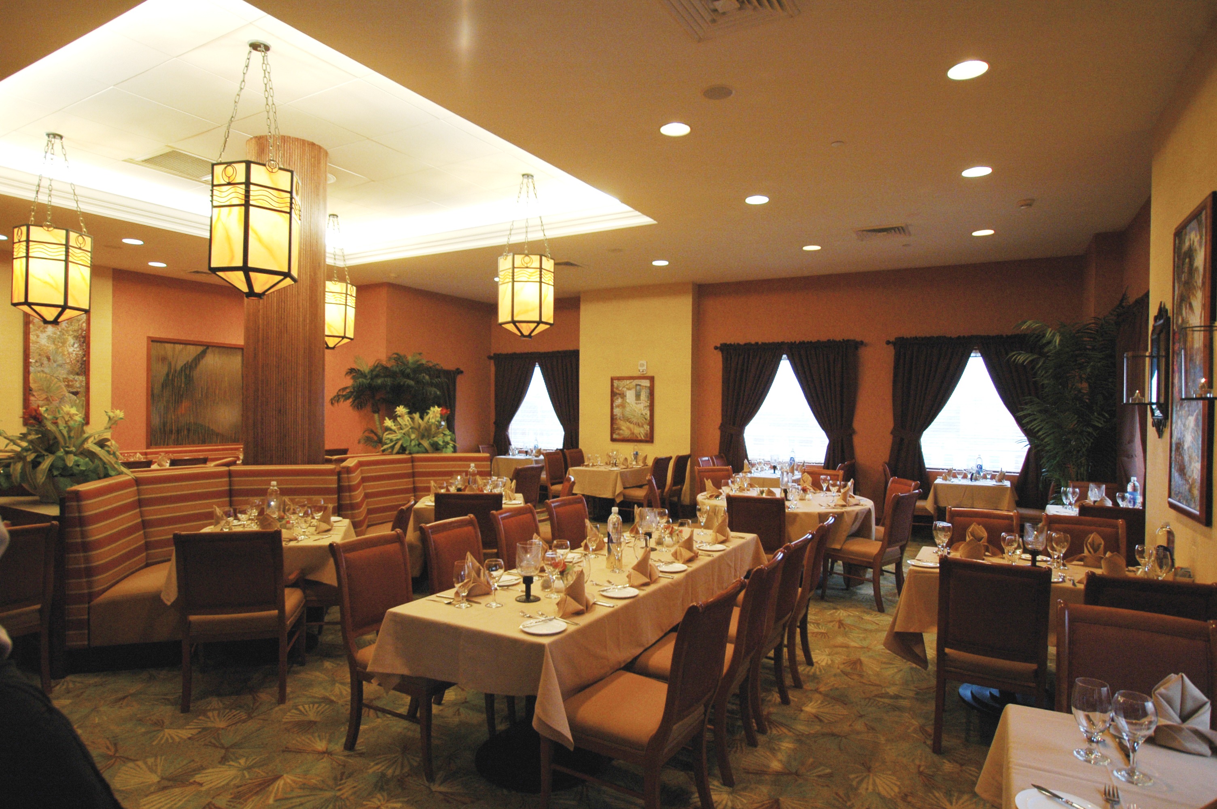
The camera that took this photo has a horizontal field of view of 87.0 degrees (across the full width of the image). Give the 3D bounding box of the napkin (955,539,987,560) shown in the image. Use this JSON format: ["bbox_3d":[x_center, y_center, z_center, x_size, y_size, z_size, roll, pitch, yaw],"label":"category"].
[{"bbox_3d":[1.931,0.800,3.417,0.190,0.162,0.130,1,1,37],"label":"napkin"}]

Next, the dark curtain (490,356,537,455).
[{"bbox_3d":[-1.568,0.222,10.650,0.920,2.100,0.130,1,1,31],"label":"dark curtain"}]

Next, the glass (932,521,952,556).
[{"bbox_3d":[1.952,0.783,3.754,0.092,0.187,0.092,1,1,31],"label":"glass"}]

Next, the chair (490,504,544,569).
[{"bbox_3d":[-0.345,1.098,3.721,0.610,0.930,0.450,1,1,32],"label":"chair"}]

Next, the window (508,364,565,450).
[{"bbox_3d":[-1.192,0.041,10.553,1.300,1.420,0.120,1,1,31],"label":"window"}]

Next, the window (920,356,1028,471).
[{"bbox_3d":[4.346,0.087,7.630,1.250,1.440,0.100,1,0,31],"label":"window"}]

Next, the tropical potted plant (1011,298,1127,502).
[{"bbox_3d":[4.666,0.330,6.585,0.950,2.680,0.950,1,0,31],"label":"tropical potted plant"}]

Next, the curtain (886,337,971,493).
[{"bbox_3d":[3.521,0.152,7.047,0.880,1.800,0.160,1,1,29],"label":"curtain"}]

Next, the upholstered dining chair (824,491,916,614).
[{"bbox_3d":[2.127,1.148,5.259,0.650,0.953,0.440,1,1,45],"label":"upholstered dining chair"}]

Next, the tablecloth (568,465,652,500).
[{"bbox_3d":[0.134,1.049,9.067,0.840,0.370,1.280,1,0,31],"label":"tablecloth"}]

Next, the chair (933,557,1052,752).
[{"bbox_3d":[1.778,1.139,2.979,0.460,0.930,0.630,1,1,27],"label":"chair"}]

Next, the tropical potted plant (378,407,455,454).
[{"bbox_3d":[-1.891,0.306,6.353,0.680,0.570,0.600,1,0,1],"label":"tropical potted plant"}]

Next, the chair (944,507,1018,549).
[{"bbox_3d":[2.296,1.167,3.901,0.440,0.953,0.650,1,1,25],"label":"chair"}]

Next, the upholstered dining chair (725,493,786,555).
[{"bbox_3d":[1.165,1.140,4.995,0.440,0.953,0.650,1,1,18],"label":"upholstered dining chair"}]

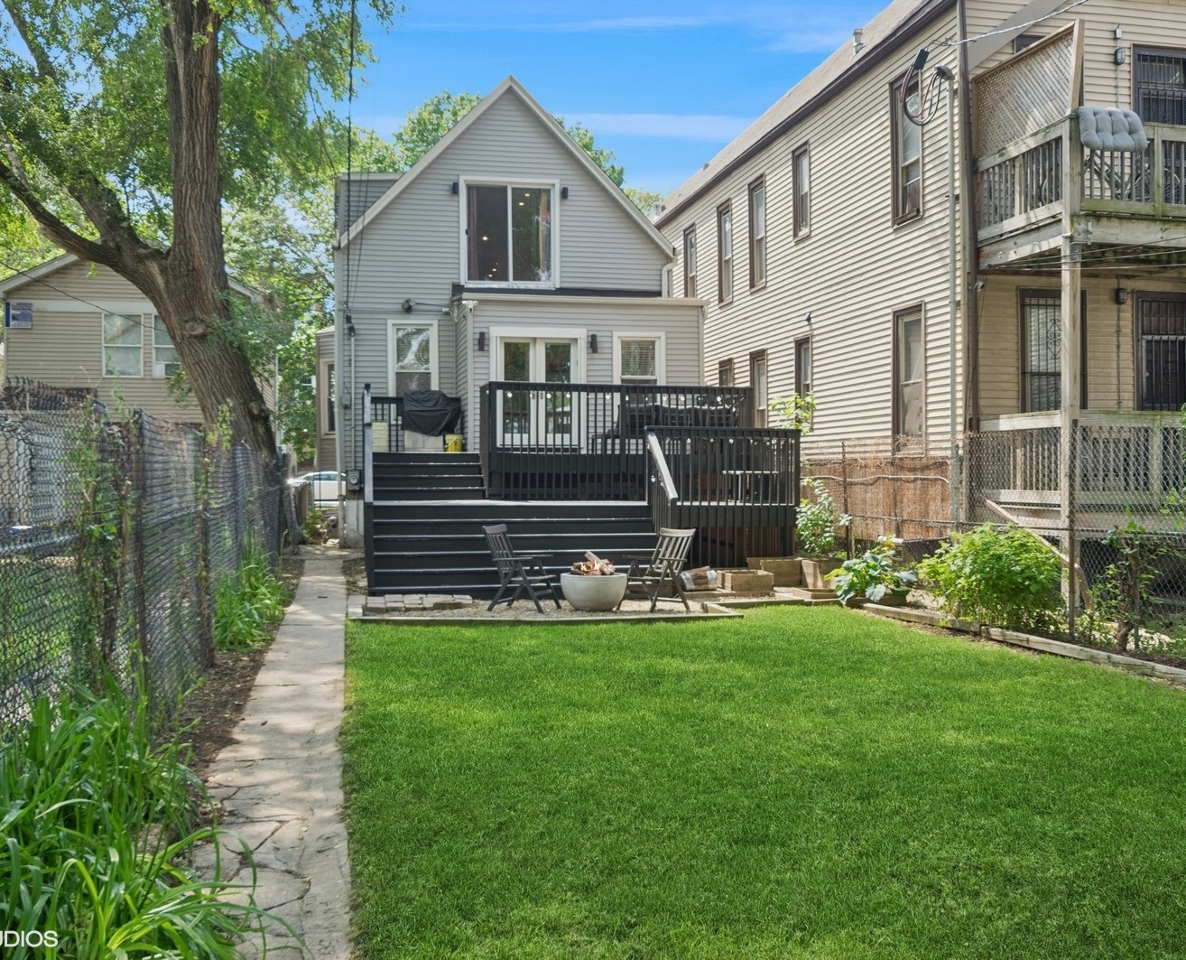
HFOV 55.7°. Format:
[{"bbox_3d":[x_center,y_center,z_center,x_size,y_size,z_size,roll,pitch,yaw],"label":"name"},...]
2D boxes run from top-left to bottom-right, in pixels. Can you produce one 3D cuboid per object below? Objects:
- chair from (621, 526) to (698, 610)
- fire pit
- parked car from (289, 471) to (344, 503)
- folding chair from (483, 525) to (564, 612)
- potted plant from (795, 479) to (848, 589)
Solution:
[{"bbox_3d":[0.738,1.038,13.032,0.770,0.940,0.610,0,0,-44],"label":"chair"},{"bbox_3d":[0.017,1.175,13.155,0.775,0.660,0.775,0,0,0],"label":"fire pit"},{"bbox_3d":[-11.463,0.341,48.500,4.650,1.460,1.800,0,0,-13],"label":"parked car"},{"bbox_3d":[-0.827,1.030,13.119,0.770,0.965,0.610,0,0,21],"label":"folding chair"},{"bbox_3d":[3.009,0.717,14.700,0.630,1.400,0.600,0,0,-13],"label":"potted plant"}]

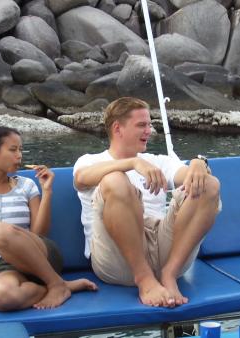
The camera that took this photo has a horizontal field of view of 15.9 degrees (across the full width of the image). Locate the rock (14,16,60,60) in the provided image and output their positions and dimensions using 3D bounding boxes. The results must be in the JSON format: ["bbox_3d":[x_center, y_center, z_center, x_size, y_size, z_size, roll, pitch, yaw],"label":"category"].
[{"bbox_3d":[-1.997,-3.121,20.532,1.131,1.087,1.044,0,7,0],"label":"rock"}]

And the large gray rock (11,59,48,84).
[{"bbox_3d":[-2.000,-2.154,18.966,0.800,0.592,0.696,0,7,0],"label":"large gray rock"}]

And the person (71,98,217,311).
[{"bbox_3d":[0.108,0.103,3.610,0.580,0.820,0.640,-2,7,-15],"label":"person"}]

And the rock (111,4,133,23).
[{"bbox_3d":[0.063,-3.940,21.750,0.505,0.435,0.479,0,7,0],"label":"rock"}]

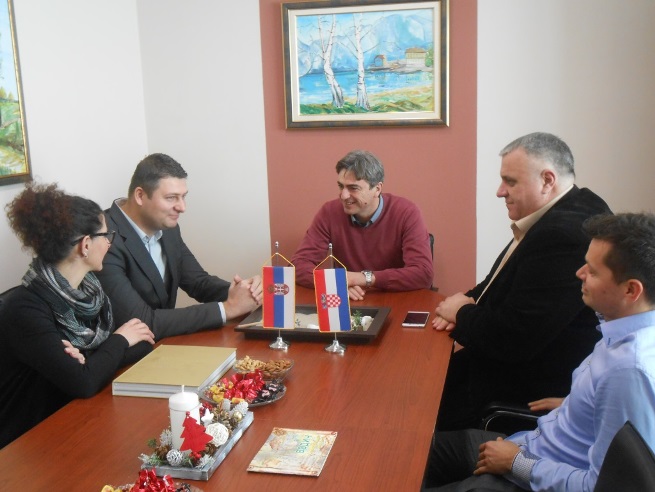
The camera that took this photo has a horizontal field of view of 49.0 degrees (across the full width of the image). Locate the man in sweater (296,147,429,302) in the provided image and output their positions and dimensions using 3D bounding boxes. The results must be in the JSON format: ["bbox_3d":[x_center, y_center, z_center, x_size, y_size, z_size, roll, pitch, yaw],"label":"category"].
[{"bbox_3d":[0.168,0.244,2.936,0.570,1.280,0.740,1,11,16],"label":"man in sweater"}]

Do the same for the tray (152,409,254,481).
[{"bbox_3d":[-0.267,0.417,1.547,0.135,0.026,0.287,1,11,13],"label":"tray"}]

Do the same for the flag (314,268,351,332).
[{"bbox_3d":[0.013,0.164,2.113,0.107,0.195,0.020,1,11,13],"label":"flag"}]

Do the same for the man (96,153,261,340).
[{"bbox_3d":[-0.533,0.351,2.494,0.700,1.320,0.580,1,11,13],"label":"man"}]

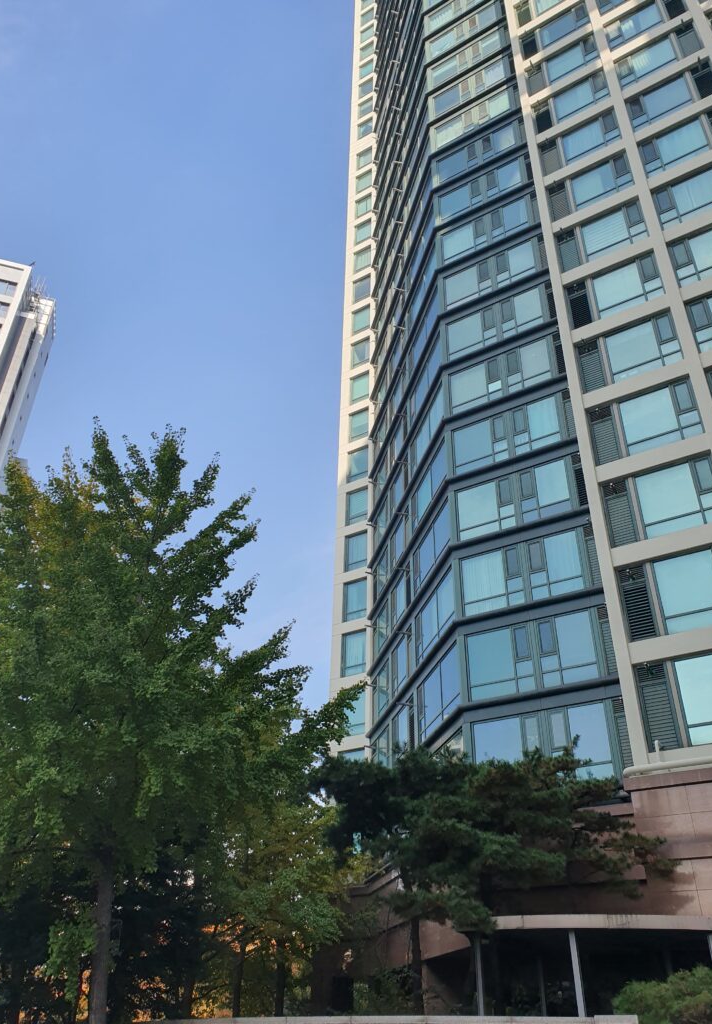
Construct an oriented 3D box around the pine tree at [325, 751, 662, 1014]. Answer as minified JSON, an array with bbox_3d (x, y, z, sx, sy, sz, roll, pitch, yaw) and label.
[{"bbox_3d":[2.578,7.323,14.353,6.650,5.690,5.200,1,-33,0],"label":"pine tree"}]

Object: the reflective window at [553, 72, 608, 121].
[{"bbox_3d":[10.175,-18.528,34.696,2.333,2.165,0.200,-18,-37,27],"label":"reflective window"}]

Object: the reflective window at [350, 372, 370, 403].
[{"bbox_3d":[0.383,-7.998,50.518,1.525,2.165,0.200,-18,-37,27],"label":"reflective window"}]

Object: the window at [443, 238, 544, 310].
[{"bbox_3d":[6.030,-10.695,34.660,4.560,2.174,0.200,-18,-37,27],"label":"window"}]

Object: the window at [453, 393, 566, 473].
[{"bbox_3d":[5.864,-3.020,29.850,4.560,2.174,0.200,-18,-37,27],"label":"window"}]

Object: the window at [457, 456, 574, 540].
[{"bbox_3d":[5.728,-0.473,28.220,4.400,2.220,0.200,-18,-37,27],"label":"window"}]

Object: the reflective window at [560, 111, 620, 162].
[{"bbox_3d":[9.973,-15.835,32.595,2.271,2.144,0.200,-18,-37,27],"label":"reflective window"}]

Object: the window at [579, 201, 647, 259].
[{"bbox_3d":[9.991,-10.789,29.818,2.333,2.165,0.200,-18,-37,27],"label":"window"}]

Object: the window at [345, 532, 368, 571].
[{"bbox_3d":[0.076,2.240,43.268,1.495,2.265,0.200,-18,-37,27],"label":"window"}]

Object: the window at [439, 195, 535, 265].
[{"bbox_3d":[6.098,-13.369,36.455,4.400,2.220,0.200,-18,-37,27],"label":"window"}]

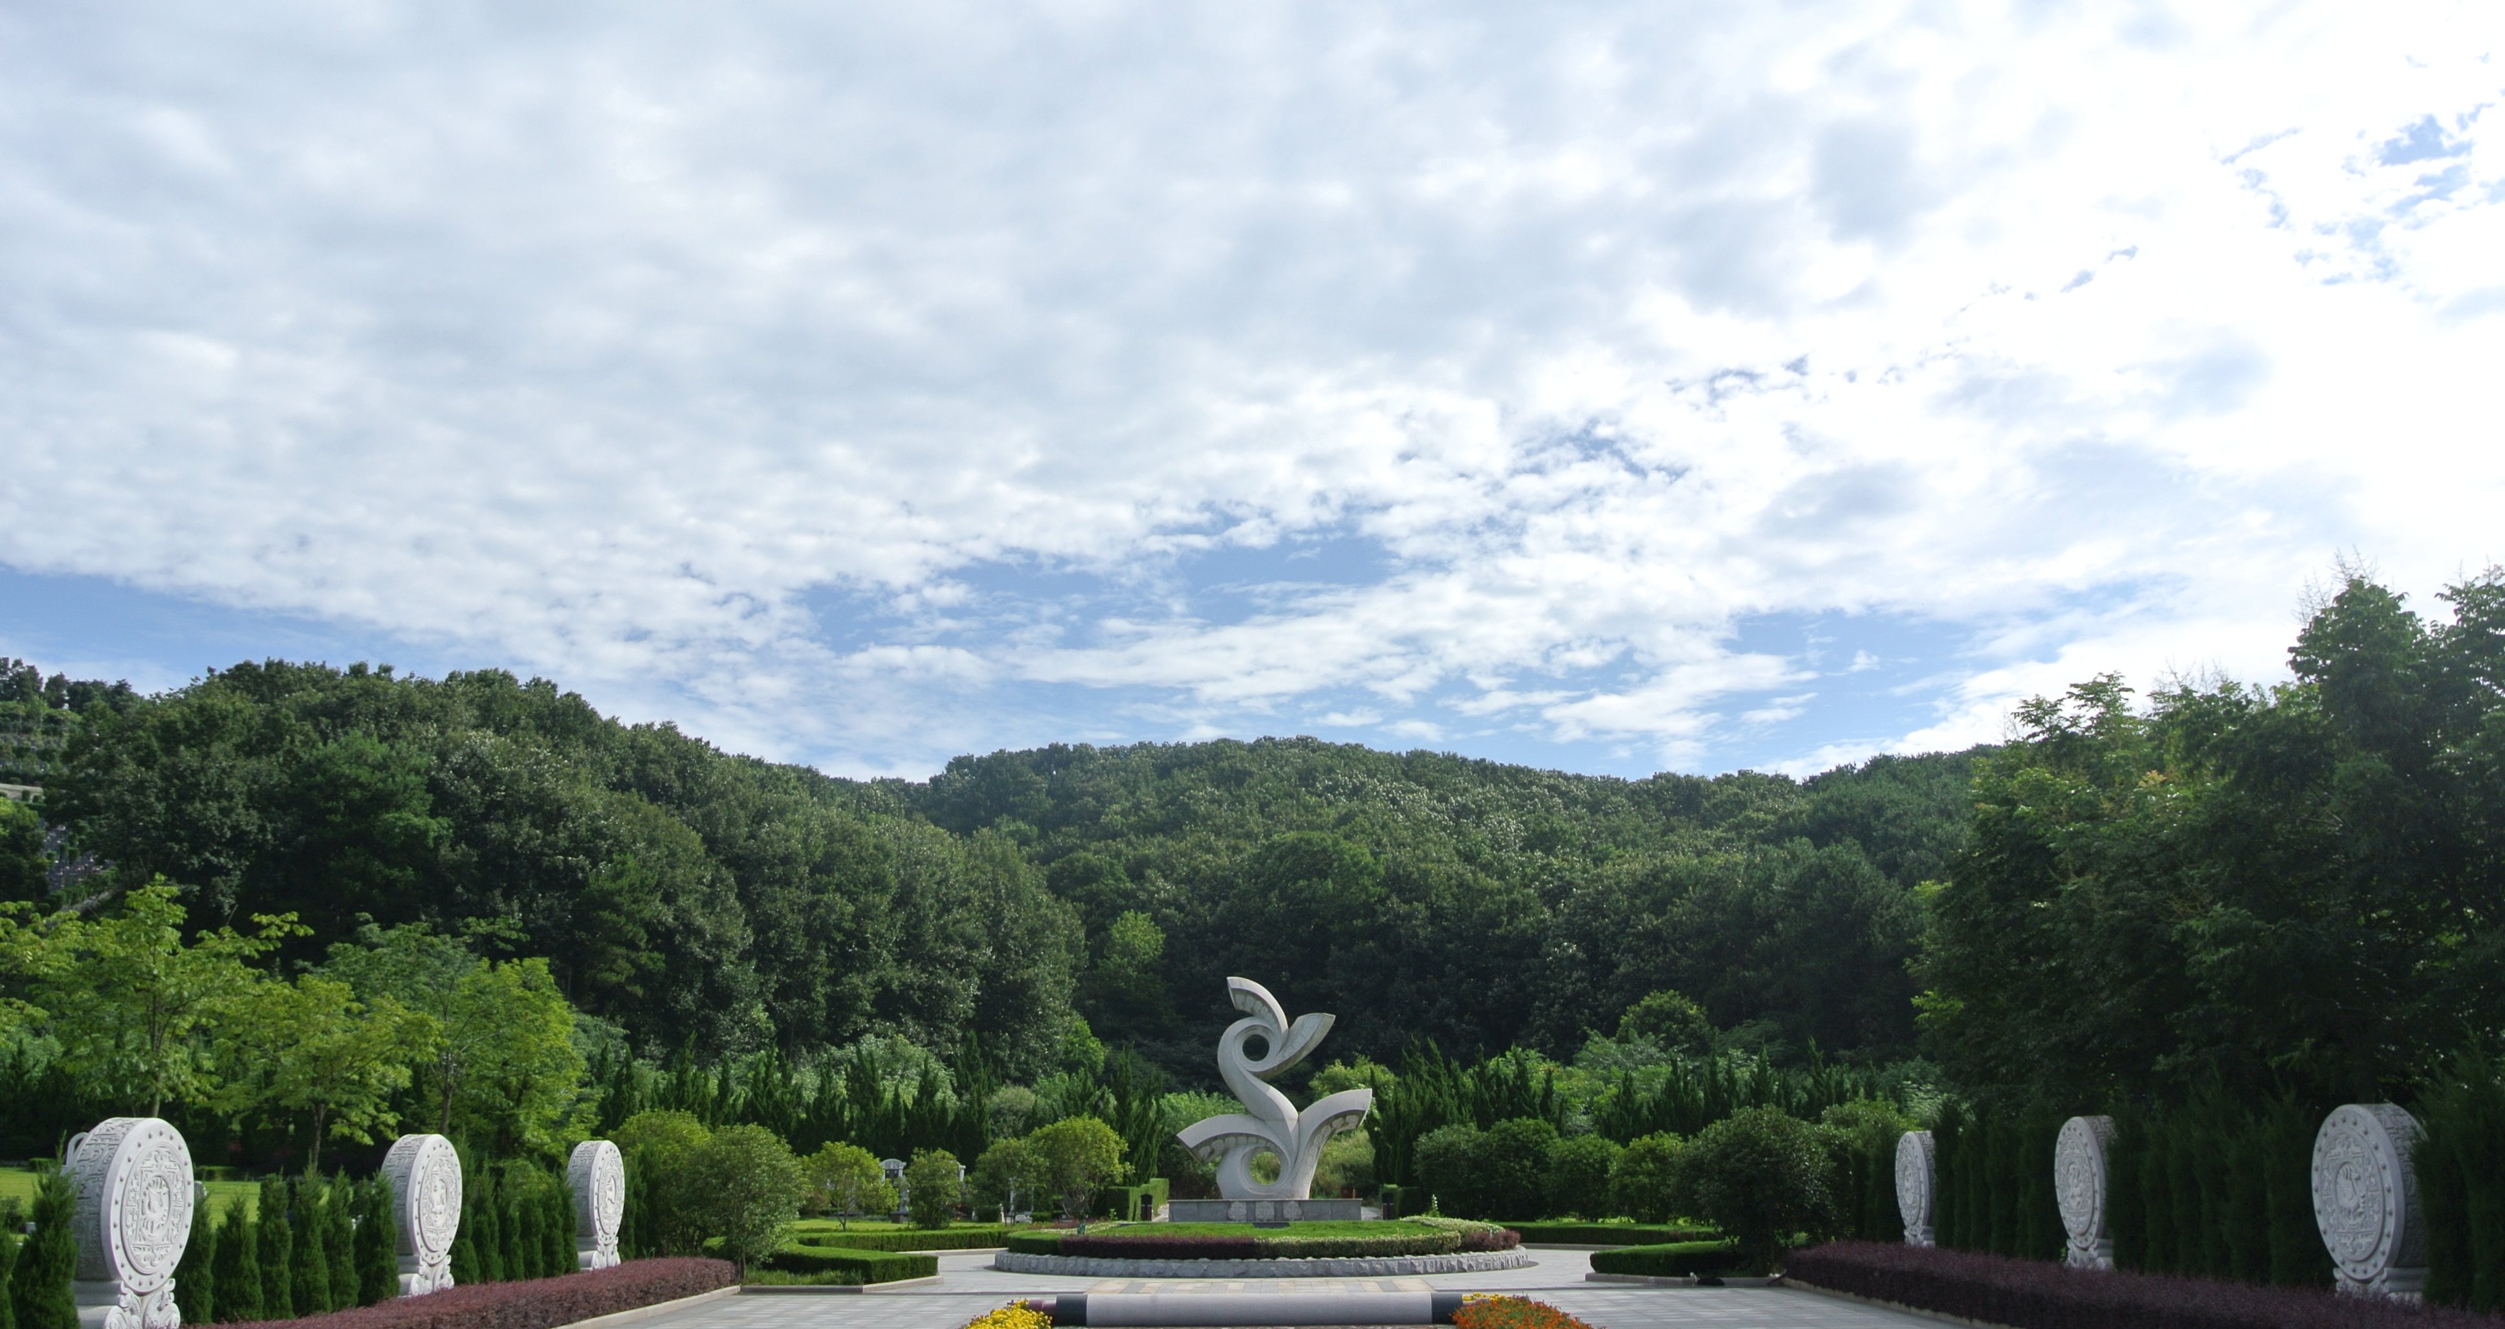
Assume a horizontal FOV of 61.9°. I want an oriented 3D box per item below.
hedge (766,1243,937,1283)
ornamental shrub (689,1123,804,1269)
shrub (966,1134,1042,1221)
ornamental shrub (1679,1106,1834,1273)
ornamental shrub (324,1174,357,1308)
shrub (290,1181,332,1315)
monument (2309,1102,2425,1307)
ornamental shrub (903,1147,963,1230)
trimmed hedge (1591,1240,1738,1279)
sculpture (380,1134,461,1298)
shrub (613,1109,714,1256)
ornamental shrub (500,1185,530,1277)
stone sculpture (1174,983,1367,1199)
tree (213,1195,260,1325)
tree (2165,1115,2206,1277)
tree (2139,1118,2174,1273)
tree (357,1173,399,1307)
[{"bbox_3d":[-6.733,9.845,34.490,1.721,0.385,5.263,8,-16,-30],"label":"hedge"},{"bbox_3d":[-7.954,8.418,32.964,1.822,2.328,1.822,0,-14,0],"label":"ornamental shrub"},{"bbox_3d":[-7.614,15.767,63.885,2.277,2.652,2.227,0,-14,0],"label":"shrub"},{"bbox_3d":[8.038,8.292,33.183,2.429,2.581,2.328,0,-14,0],"label":"ornamental shrub"},{"bbox_3d":[-9.448,6.092,21.652,0.437,1.680,0.437,-1,-14,0],"label":"ornamental shrub"},{"bbox_3d":[-10.292,6.419,22.827,0.486,1.528,0.486,0,-14,0],"label":"shrub"},{"bbox_3d":[9.363,4.700,17.115,0.480,2.110,1.420,0,-14,0],"label":"monument"},{"bbox_3d":[-8.590,14.131,56.280,1.596,2.134,1.596,-1,-14,0],"label":"ornamental shrub"},{"bbox_3d":[6.552,9.353,32.928,2.436,0.386,2.184,-1,-14,0],"label":"trimmed hedge"},{"bbox_3d":[-10.290,6.877,25.893,0.425,2.085,1.660,0,-14,0],"label":"sculpture"},{"bbox_3d":[-10.279,9.115,36.339,2.024,2.672,2.024,0,-14,0],"label":"shrub"},{"bbox_3d":[-9.397,7.373,26.617,0.403,1.546,0.403,-1,-14,0],"label":"ornamental shrub"},{"bbox_3d":[0.445,8.071,39.809,3.765,4.170,1.113,0,-14,0],"label":"stone sculpture"},{"bbox_3d":[-9.303,5.577,19.183,0.450,1.460,0.450,0,-14,0],"label":"tree"},{"bbox_3d":[9.307,5.601,20.858,0.420,2.100,0.420,0,-14,0],"label":"tree"},{"bbox_3d":[10.407,6.341,24.175,0.486,2.115,0.486,0,-14,0],"label":"tree"},{"bbox_3d":[-9.283,6.252,22.281,0.450,1.620,0.450,0,-14,0],"label":"tree"}]

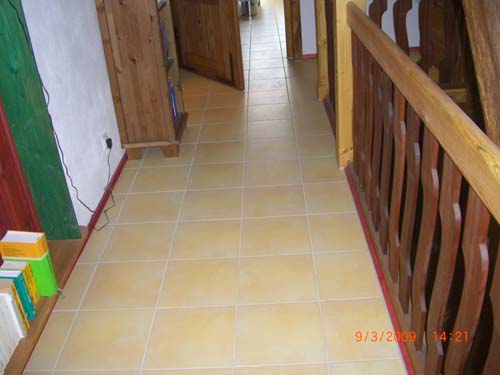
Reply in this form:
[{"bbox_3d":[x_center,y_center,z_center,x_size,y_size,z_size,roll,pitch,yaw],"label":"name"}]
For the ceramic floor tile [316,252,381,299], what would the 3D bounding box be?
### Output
[{"bbox_3d":[0.414,0.384,2.392,0.249,0.010,0.329,-3,29,3],"label":"ceramic floor tile"}]

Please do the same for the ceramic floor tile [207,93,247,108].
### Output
[{"bbox_3d":[-0.183,-0.711,4.481,0.331,0.010,0.331,-3,29,3],"label":"ceramic floor tile"}]

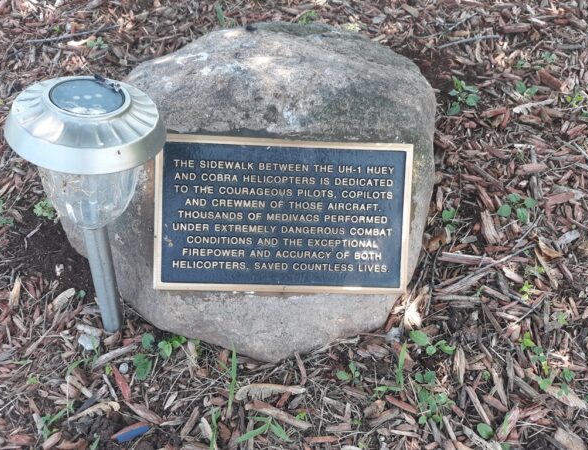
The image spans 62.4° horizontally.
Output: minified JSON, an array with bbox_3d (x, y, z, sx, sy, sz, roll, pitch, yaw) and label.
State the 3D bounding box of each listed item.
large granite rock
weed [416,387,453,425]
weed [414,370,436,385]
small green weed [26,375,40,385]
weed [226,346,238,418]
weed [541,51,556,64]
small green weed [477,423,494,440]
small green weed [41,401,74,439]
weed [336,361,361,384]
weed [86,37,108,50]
[{"bbox_3d":[-0.051,-0.070,0.614,0.448,0.230,0.420,2,45,-4],"label":"large granite rock"},{"bbox_3d":[0.150,0.193,0.519,0.037,0.015,0.036,6,45,0],"label":"weed"},{"bbox_3d":[0.173,0.200,0.637,0.029,0.013,0.018,8,49,0],"label":"weed"},{"bbox_3d":[-0.275,0.163,0.513,0.014,0.006,0.008,6,45,0],"label":"small green weed"},{"bbox_3d":[-0.074,0.189,0.585,0.015,0.060,0.070,8,49,0],"label":"weed"},{"bbox_3d":[0.644,-0.424,1.227,0.041,0.027,0.042,8,49,0],"label":"weed"},{"bbox_3d":[0.200,0.216,0.507,0.018,0.007,0.017,6,45,0],"label":"small green weed"},{"bbox_3d":[-0.271,0.223,0.557,0.039,0.025,0.043,8,49,0],"label":"small green weed"},{"bbox_3d":[0.071,0.191,0.629,0.031,0.019,0.030,8,49,0],"label":"weed"},{"bbox_3d":[-0.418,-0.386,1.031,0.044,0.018,0.029,6,45,0],"label":"weed"}]

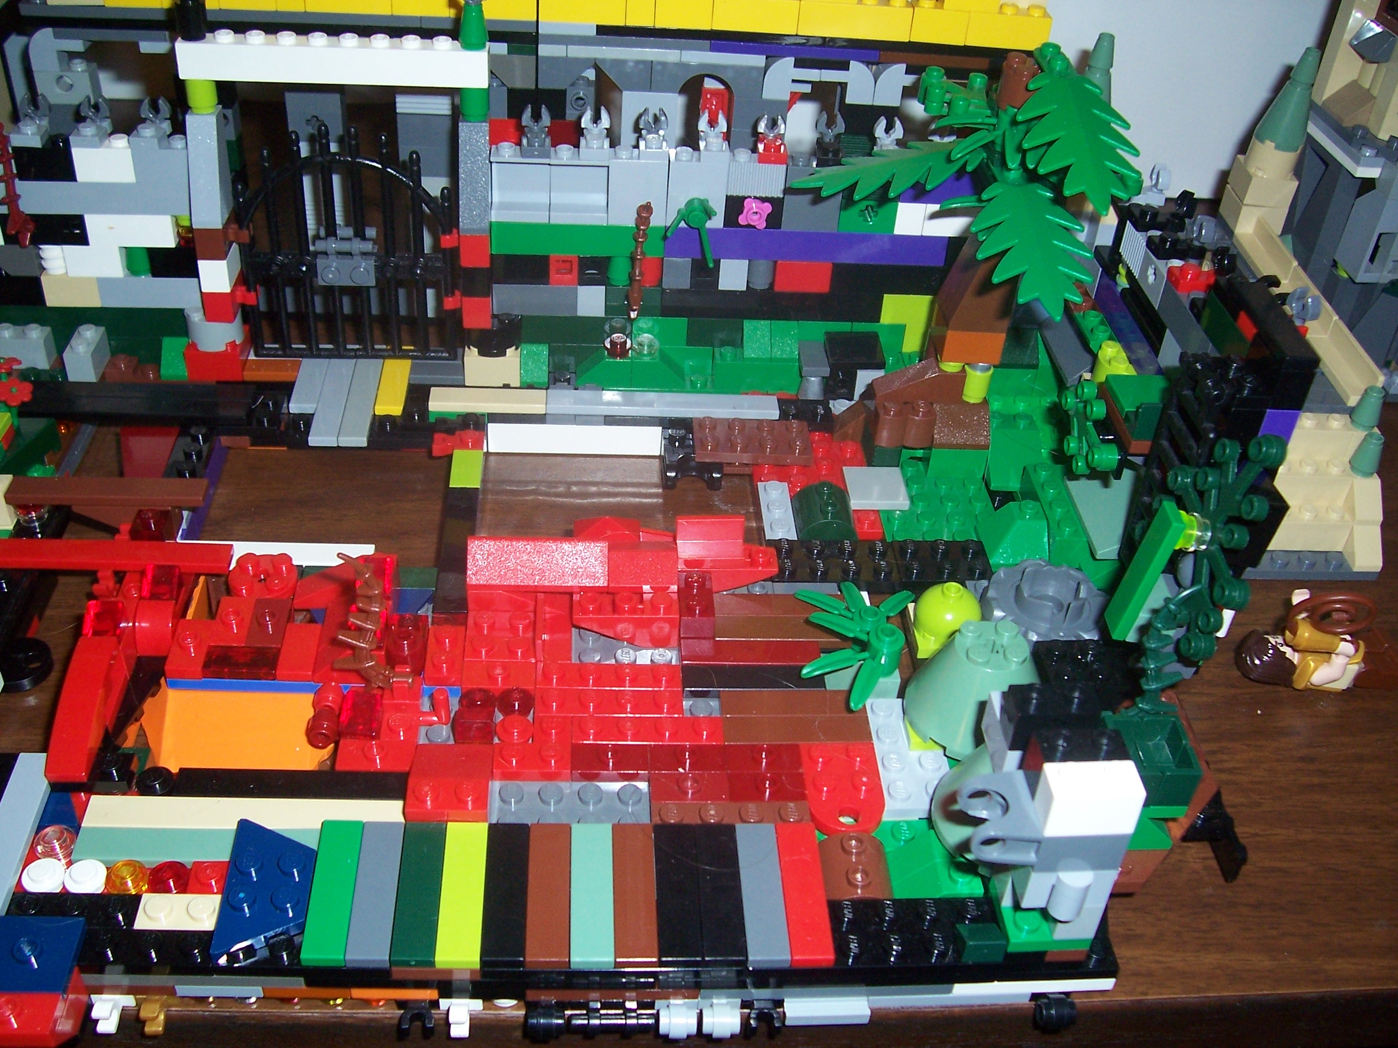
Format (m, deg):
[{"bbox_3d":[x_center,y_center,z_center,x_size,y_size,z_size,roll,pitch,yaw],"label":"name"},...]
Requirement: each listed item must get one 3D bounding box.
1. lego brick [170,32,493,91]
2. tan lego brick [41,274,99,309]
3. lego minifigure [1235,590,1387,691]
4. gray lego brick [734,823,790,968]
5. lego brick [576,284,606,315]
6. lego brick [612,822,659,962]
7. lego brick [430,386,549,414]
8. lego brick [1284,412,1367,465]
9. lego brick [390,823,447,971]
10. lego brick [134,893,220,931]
[{"bbox_3d":[-0.095,-0.122,0.358,0.080,0.011,0.008,1,35,-5],"label":"lego brick"},{"bbox_3d":[-0.180,-0.069,0.396,0.016,0.010,0.008,1,37,-5],"label":"tan lego brick"},{"bbox_3d":[0.150,0.030,0.331,0.042,0.017,0.021,-1,38,-8],"label":"lego minifigure"},{"bbox_3d":[0.012,0.070,0.258,0.008,0.003,0.032,1,37,-5],"label":"gray lego brick"},{"bbox_3d":[-0.031,-0.066,0.395,0.008,0.010,0.008,1,37,-5],"label":"lego brick"},{"bbox_3d":[-0.012,0.070,0.258,0.008,0.003,0.032,1,37,-5],"label":"lego brick"},{"bbox_3d":[-0.058,-0.034,0.378,0.032,0.003,0.008,1,35,-5],"label":"lego brick"},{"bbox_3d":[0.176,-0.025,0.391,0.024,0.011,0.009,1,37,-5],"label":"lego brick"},{"bbox_3d":[-0.052,0.069,0.255,0.008,0.003,0.032,1,36,-5],"label":"lego brick"},{"bbox_3d":[-0.094,0.071,0.250,0.016,0.005,0.008,1,36,-5],"label":"lego brick"}]

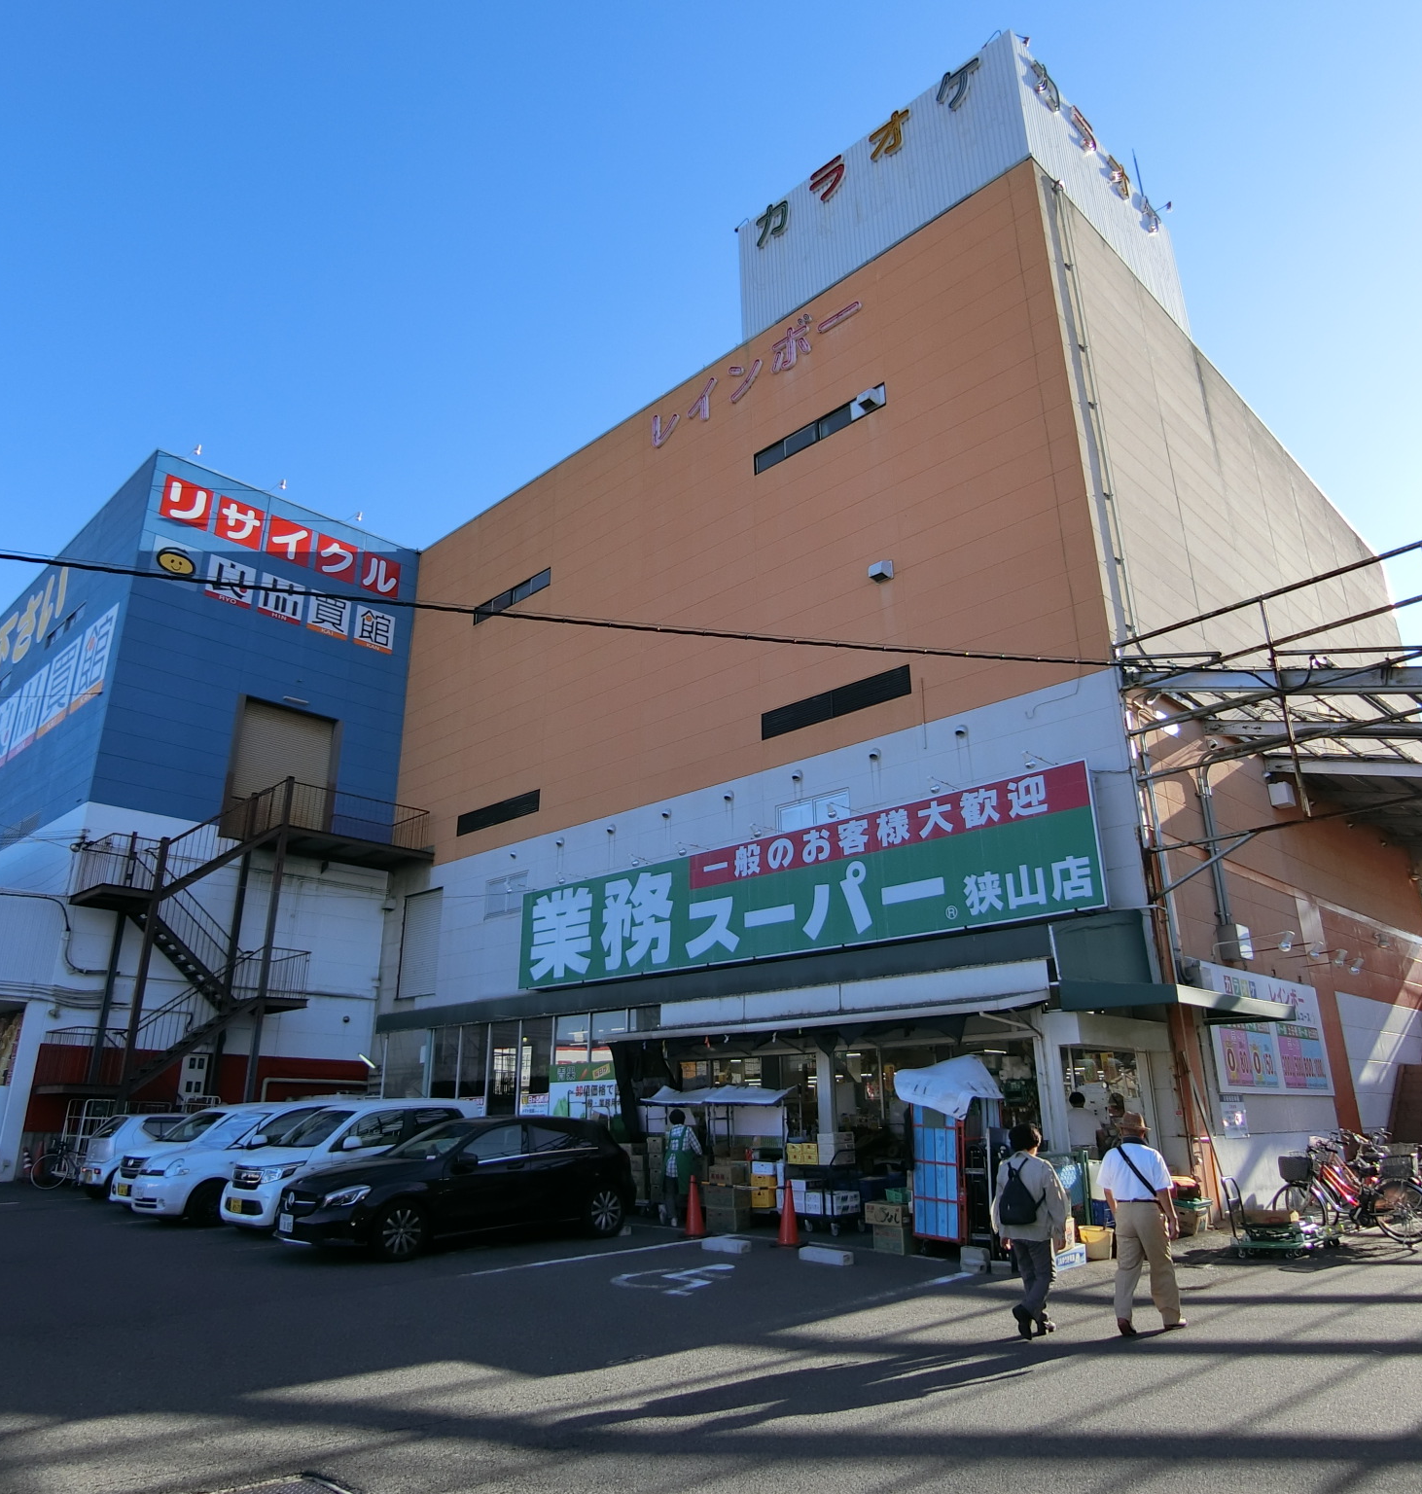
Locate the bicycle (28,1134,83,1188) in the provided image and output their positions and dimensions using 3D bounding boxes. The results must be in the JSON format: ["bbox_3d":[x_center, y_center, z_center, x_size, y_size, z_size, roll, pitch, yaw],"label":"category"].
[{"bbox_3d":[-13.000,8.545,22.500,1.700,1.000,0.520,10,-22,-26],"label":"bicycle"}]

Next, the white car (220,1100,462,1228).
[{"bbox_3d":[-4.656,5.587,14.626,1.520,1.660,3.420,-18,-26,40],"label":"white car"}]

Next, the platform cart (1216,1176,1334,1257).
[{"bbox_3d":[6.150,5.190,12.070,0.850,0.830,0.500,-8,-21,21],"label":"platform cart"}]

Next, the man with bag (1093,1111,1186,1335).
[{"bbox_3d":[3.449,3.825,8.872,0.580,1.630,0.440,-10,-20,25],"label":"man with bag"}]

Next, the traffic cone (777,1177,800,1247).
[{"bbox_3d":[0.898,5.452,12.841,0.350,0.710,0.350,-1,-18,0],"label":"traffic cone"}]

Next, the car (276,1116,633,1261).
[{"bbox_3d":[-2.959,5.354,13.404,4.300,1.440,1.790,15,-24,-41],"label":"car"}]

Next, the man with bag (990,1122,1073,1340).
[{"bbox_3d":[2.590,3.900,8.920,0.540,1.590,0.460,-14,-24,34],"label":"man with bag"}]

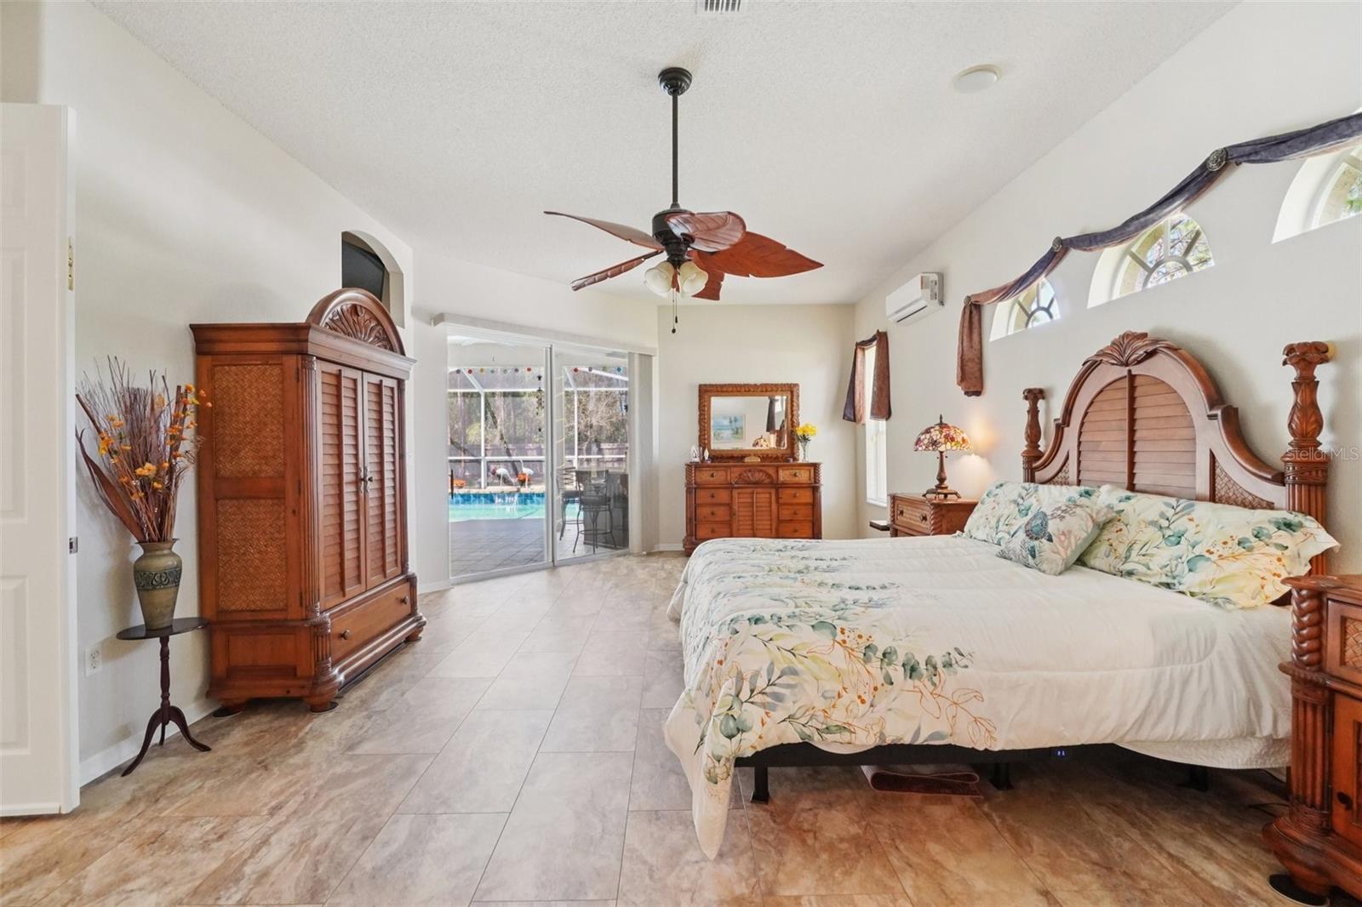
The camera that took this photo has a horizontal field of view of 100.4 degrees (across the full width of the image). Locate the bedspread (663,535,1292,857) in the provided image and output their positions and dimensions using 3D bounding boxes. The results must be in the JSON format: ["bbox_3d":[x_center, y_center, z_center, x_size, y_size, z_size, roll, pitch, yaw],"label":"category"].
[{"bbox_3d":[1.007,0.850,2.689,2.146,0.743,1.753,0,1,-1],"label":"bedspread"}]

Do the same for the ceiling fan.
[{"bbox_3d":[0.018,-1.190,2.700,1.300,1.194,1.300,0,1,-1],"label":"ceiling fan"}]

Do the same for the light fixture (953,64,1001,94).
[{"bbox_3d":[1.422,-1.786,2.728,0.205,0.040,0.205,0,1,-1],"label":"light fixture"}]

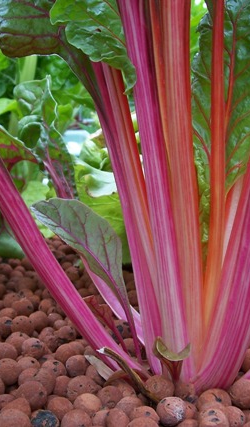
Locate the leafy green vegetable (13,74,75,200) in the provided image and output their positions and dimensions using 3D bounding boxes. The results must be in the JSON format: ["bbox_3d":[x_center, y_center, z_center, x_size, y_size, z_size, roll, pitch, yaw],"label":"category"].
[{"bbox_3d":[-0.064,-0.060,0.480,0.050,0.096,0.045,0,10,0],"label":"leafy green vegetable"}]

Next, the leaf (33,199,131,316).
[{"bbox_3d":[-0.027,0.028,0.380,0.064,0.074,0.035,0,10,0],"label":"leaf"}]

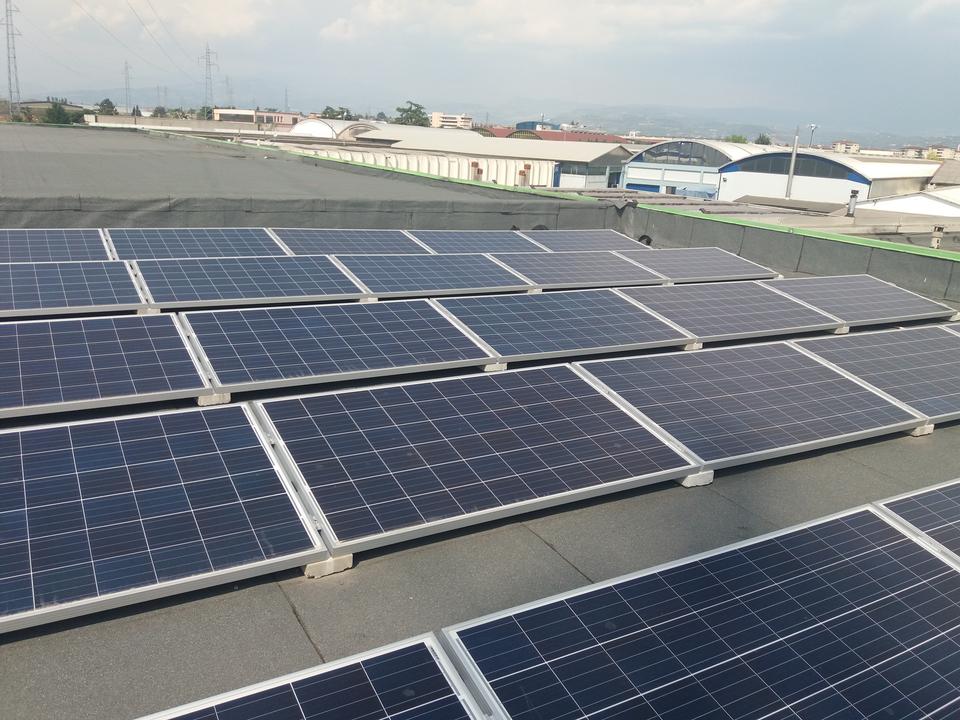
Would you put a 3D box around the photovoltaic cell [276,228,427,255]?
[{"bbox_3d":[-1.441,-1.308,8.810,1.650,0.045,0.990,-6,29,-30],"label":"photovoltaic cell"}]

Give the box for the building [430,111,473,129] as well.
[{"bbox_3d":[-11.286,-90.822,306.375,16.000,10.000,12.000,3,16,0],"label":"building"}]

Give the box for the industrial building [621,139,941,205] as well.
[{"bbox_3d":[32.721,-19.685,89.700,28.000,8.879,29.000,15,20,34],"label":"industrial building"}]

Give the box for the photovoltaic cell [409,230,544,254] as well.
[{"bbox_3d":[-0.004,-1.450,9.649,1.650,0.045,0.990,-6,29,-30],"label":"photovoltaic cell"}]

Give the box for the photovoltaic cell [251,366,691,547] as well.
[{"bbox_3d":[-0.004,0.336,3.313,1.650,0.045,0.990,-6,29,-30],"label":"photovoltaic cell"}]

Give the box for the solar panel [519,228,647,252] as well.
[{"bbox_3d":[1.433,-1.592,10.488,1.650,0.045,0.990,-6,29,-30],"label":"solar panel"}]

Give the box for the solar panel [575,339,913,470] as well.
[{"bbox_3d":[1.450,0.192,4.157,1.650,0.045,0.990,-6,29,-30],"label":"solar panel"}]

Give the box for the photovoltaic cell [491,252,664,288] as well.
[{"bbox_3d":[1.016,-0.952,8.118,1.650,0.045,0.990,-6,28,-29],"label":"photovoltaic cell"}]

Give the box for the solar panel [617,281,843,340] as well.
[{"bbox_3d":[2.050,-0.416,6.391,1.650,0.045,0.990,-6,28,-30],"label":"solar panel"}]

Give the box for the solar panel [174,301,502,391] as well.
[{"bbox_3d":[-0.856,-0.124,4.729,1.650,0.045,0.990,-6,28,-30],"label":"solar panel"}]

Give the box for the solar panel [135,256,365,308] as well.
[{"bbox_3d":[-1.886,-0.664,6.376,1.650,0.045,0.990,-6,28,-29],"label":"solar panel"}]

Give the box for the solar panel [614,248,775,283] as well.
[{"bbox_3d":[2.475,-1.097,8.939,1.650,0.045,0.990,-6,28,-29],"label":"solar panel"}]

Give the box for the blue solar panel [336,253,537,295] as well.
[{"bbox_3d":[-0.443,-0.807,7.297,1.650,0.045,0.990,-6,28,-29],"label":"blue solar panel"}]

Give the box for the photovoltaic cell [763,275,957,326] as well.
[{"bbox_3d":[3.475,-0.570,7.165,1.650,0.045,0.990,-6,29,-30],"label":"photovoltaic cell"}]

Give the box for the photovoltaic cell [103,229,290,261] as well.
[{"bbox_3d":[-2.878,-1.165,7.972,1.650,0.045,0.990,-6,29,-30],"label":"photovoltaic cell"}]

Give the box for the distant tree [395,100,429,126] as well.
[{"bbox_3d":[-14.978,-48.051,167.033,7.300,14.572,7.300,2,16,-6],"label":"distant tree"}]

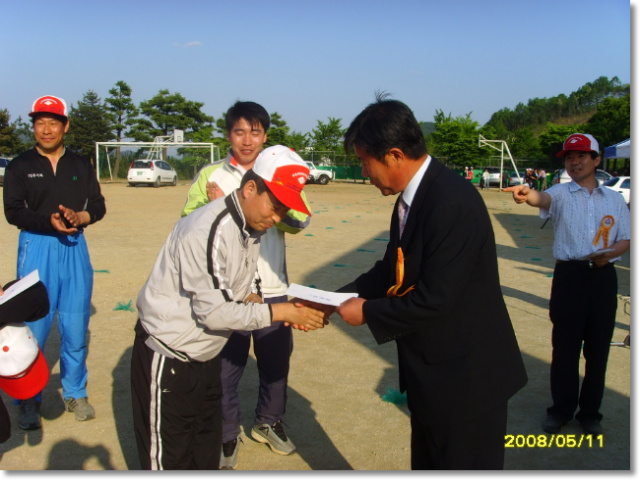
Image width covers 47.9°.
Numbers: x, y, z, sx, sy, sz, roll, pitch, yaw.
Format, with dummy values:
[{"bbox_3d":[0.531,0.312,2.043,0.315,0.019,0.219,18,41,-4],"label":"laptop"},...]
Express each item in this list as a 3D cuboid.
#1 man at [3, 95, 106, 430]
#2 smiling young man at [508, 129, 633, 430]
[{"bbox_3d":[-1.433,0.110,3.915,0.560,1.770,0.450,-1,6,-20],"label":"man"},{"bbox_3d":[1.364,0.242,3.902,0.680,1.650,0.680,3,6,13],"label":"smiling young man"}]

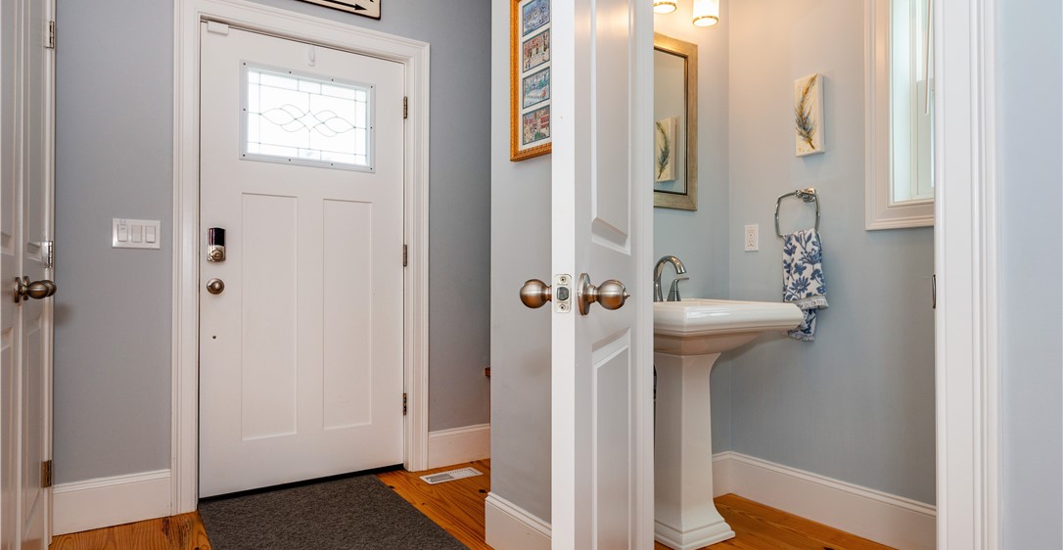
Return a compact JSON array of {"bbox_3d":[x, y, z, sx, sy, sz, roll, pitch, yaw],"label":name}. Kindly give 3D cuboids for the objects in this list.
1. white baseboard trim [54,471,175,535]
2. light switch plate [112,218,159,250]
[{"bbox_3d":[-1.647,0.891,2.326,0.390,0.193,0.018,0,-1,-33],"label":"white baseboard trim"},{"bbox_3d":[-1.581,-0.163,2.368,0.160,0.114,0.009,0,-1,-33],"label":"light switch plate"}]

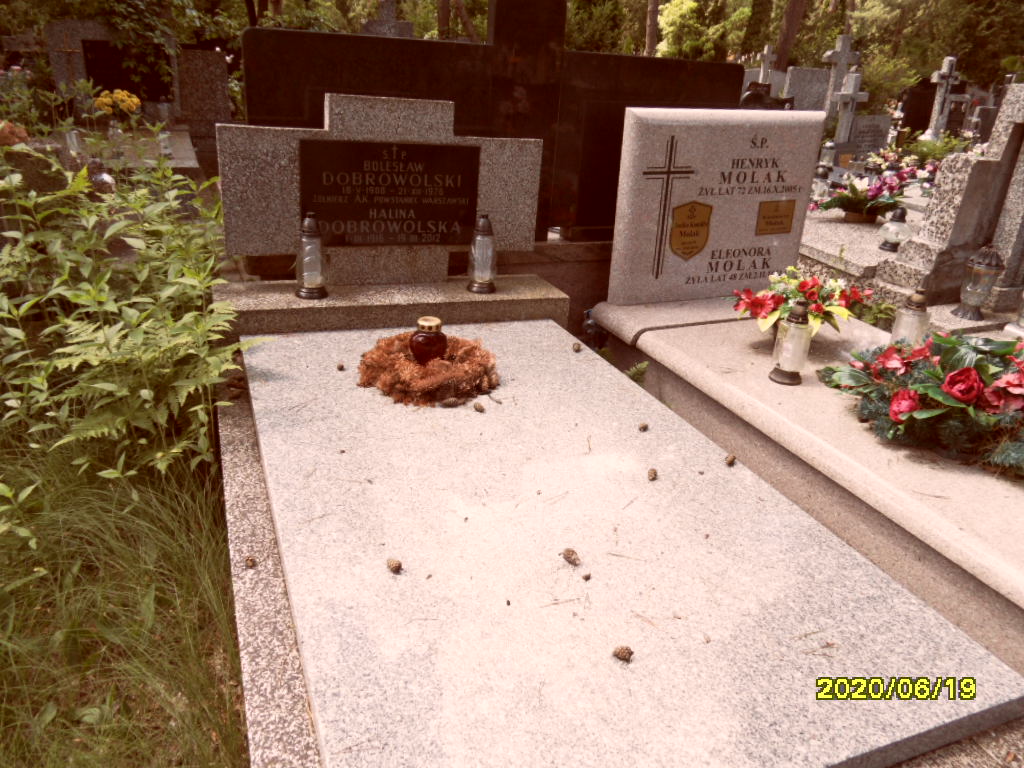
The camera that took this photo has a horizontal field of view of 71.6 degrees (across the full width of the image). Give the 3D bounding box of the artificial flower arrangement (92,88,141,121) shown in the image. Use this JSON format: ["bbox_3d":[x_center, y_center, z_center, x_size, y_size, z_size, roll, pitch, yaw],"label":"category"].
[{"bbox_3d":[-3.612,-2.541,6.500,0.390,0.300,0.340,-6,25,-22],"label":"artificial flower arrangement"}]

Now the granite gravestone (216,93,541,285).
[{"bbox_3d":[-0.423,-0.667,2.490,1.106,0.622,0.080,-5,24,-22],"label":"granite gravestone"}]

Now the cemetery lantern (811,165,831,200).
[{"bbox_3d":[2.316,-1.490,5.287,0.131,0.258,0.131,-5,26,-23],"label":"cemetery lantern"}]

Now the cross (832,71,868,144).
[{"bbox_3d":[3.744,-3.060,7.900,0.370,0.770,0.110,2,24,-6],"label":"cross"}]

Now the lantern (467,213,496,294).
[{"bbox_3d":[-0.088,-0.423,2.296,0.094,0.244,0.094,5,24,-2],"label":"lantern"}]

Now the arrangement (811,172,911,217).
[{"bbox_3d":[2.154,-1.168,4.400,0.530,0.270,0.360,15,25,22],"label":"arrangement"}]

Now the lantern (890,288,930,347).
[{"bbox_3d":[1.331,-0.178,2.360,0.105,0.275,0.105,-6,25,-22],"label":"lantern"}]

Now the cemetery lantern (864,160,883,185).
[{"bbox_3d":[3.045,-1.741,6.013,0.144,0.268,0.144,-5,26,-23],"label":"cemetery lantern"}]

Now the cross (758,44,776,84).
[{"bbox_3d":[5.735,-7.065,16.000,0.430,1.020,0.140,-2,24,-15],"label":"cross"}]

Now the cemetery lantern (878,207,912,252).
[{"bbox_3d":[2.033,-0.824,3.769,0.167,0.218,0.167,-5,26,-23],"label":"cemetery lantern"}]

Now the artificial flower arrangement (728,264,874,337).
[{"bbox_3d":[1.023,-0.288,2.510,0.450,0.260,0.340,14,25,20],"label":"artificial flower arrangement"}]

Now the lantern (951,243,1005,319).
[{"bbox_3d":[1.872,-0.404,2.836,0.150,0.293,0.150,-5,26,-23],"label":"lantern"}]

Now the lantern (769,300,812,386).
[{"bbox_3d":[0.786,-0.116,1.963,0.091,0.232,0.091,-5,26,-23],"label":"lantern"}]

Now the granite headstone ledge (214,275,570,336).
[{"bbox_3d":[-0.369,-0.248,2.323,1.102,0.121,0.273,-5,26,-22],"label":"granite headstone ledge"}]

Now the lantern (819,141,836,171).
[{"bbox_3d":[3.333,-2.414,7.500,0.120,0.290,0.120,-6,25,-22],"label":"lantern"}]

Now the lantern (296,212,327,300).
[{"bbox_3d":[-0.591,-0.379,2.087,0.096,0.243,0.096,-5,26,-23],"label":"lantern"}]

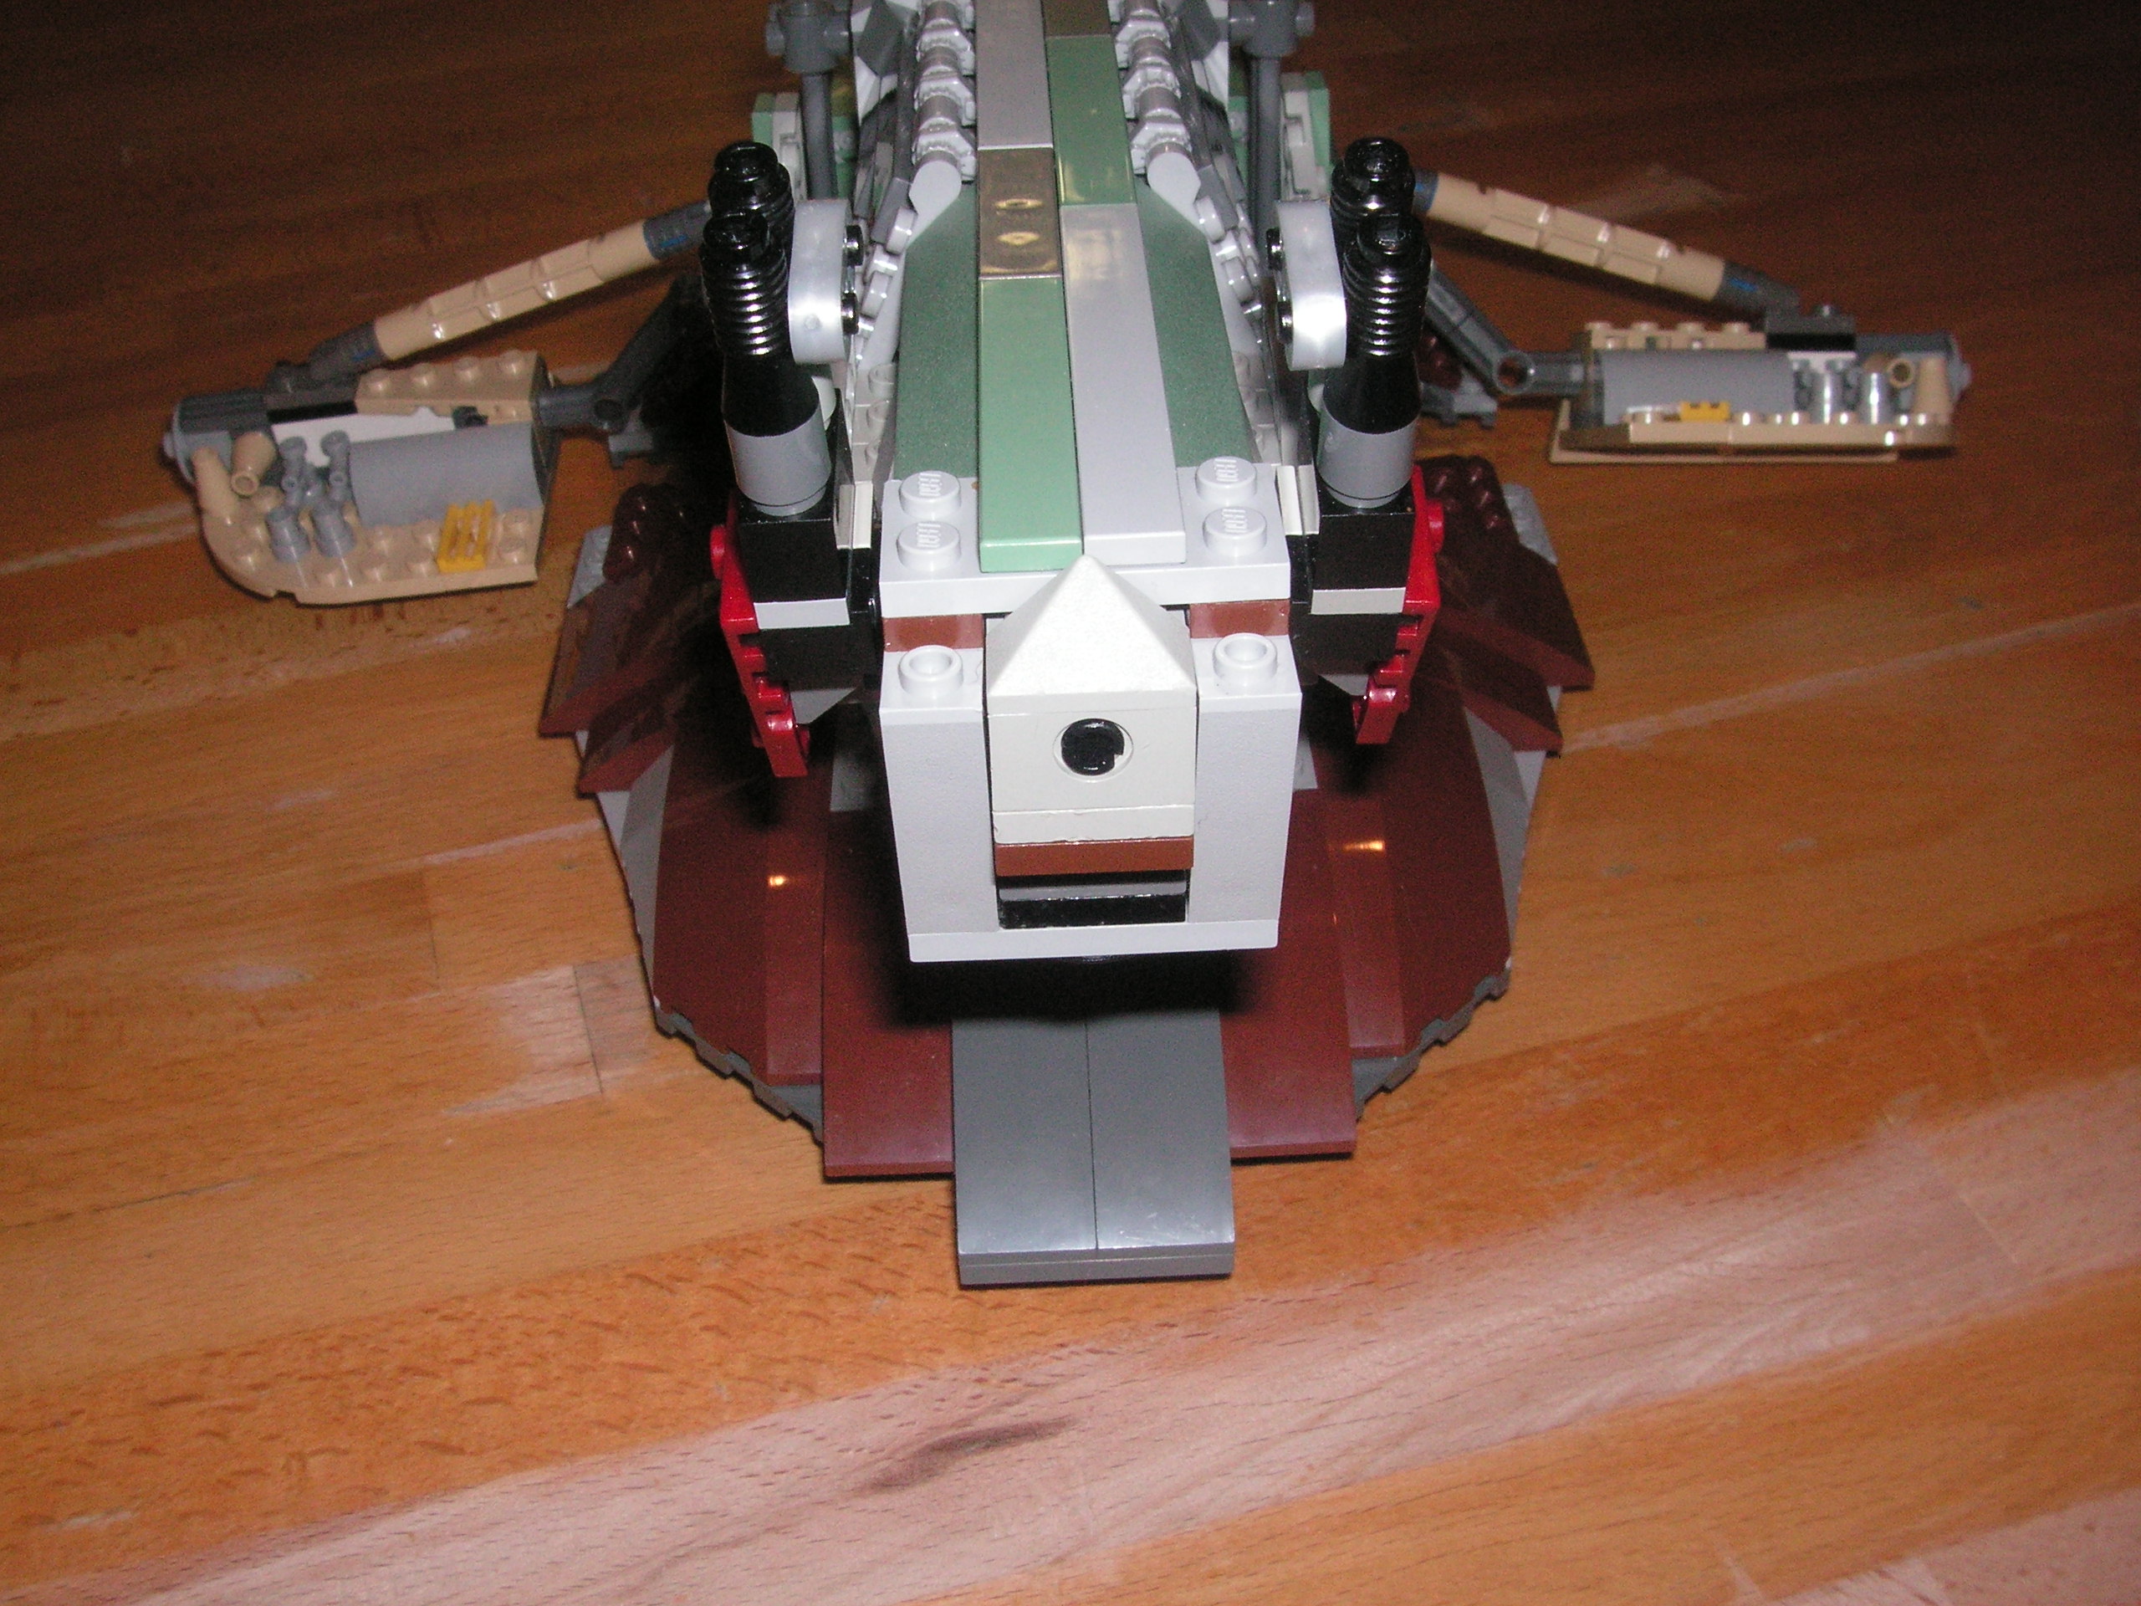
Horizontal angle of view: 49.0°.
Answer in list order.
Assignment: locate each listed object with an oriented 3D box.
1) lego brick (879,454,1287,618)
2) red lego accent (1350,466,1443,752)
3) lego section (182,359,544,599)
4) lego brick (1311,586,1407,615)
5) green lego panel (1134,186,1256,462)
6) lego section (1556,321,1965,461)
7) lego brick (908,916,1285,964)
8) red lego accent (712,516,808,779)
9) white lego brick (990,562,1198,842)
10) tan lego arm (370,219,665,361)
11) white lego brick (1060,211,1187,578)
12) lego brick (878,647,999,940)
[{"bbox_3d":[0.001,-0.022,0.188,0.032,0.005,0.016,-2,37,-1],"label":"lego brick"},{"bbox_3d":[0.031,-0.015,0.222,0.005,0.033,0.016,-2,53,-1],"label":"red lego accent"},{"bbox_3d":[-0.123,-0.055,0.403,0.065,0.026,0.032,-7,39,-7],"label":"lego section"},{"bbox_3d":[0.025,-0.024,0.208,0.008,0.003,0.016,-2,53,-1],"label":"lego brick"},{"bbox_3d":[0.012,-0.043,0.222,0.009,0.009,0.062,-2,37,-1],"label":"green lego panel"},{"bbox_3d":[0.116,-0.069,0.395,0.068,0.024,0.036,0,9,-1],"label":"lego section"},{"bbox_3d":[0.002,0.008,0.208,0.032,0.003,0.011,-2,38,-1],"label":"lego brick"},{"bbox_3d":[-0.029,-0.012,0.221,0.005,0.033,0.016,-2,53,-1],"label":"red lego accent"},{"bbox_3d":[0.002,-0.010,0.188,0.016,0.022,0.016,-2,37,-1],"label":"white lego brick"},{"bbox_3d":[-0.095,-0.087,0.403,0.056,0.008,0.008,-14,35,19],"label":"tan lego arm"},{"bbox_3d":[0.004,-0.039,0.208,0.008,0.003,0.062,-2,38,-1],"label":"white lego brick"},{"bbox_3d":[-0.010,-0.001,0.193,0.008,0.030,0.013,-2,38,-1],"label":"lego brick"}]

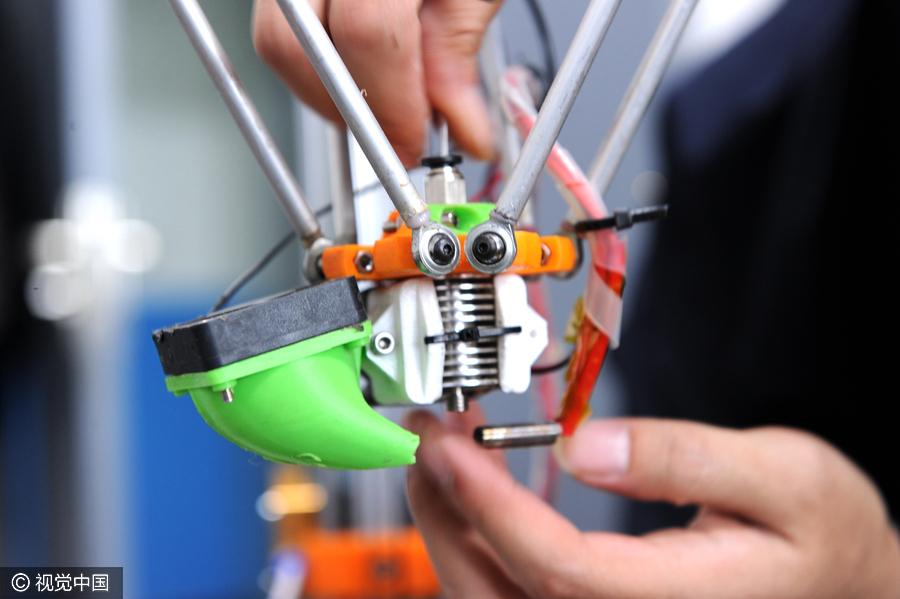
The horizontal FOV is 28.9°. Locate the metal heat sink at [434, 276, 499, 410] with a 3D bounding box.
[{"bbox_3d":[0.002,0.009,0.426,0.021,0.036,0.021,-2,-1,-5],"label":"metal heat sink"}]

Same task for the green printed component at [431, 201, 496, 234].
[{"bbox_3d":[0.002,-0.020,0.424,0.021,0.009,0.017,-2,-1,-5],"label":"green printed component"}]

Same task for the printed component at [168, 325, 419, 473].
[{"bbox_3d":[-0.035,0.026,0.418,0.056,0.037,0.041,-9,0,-24],"label":"printed component"}]

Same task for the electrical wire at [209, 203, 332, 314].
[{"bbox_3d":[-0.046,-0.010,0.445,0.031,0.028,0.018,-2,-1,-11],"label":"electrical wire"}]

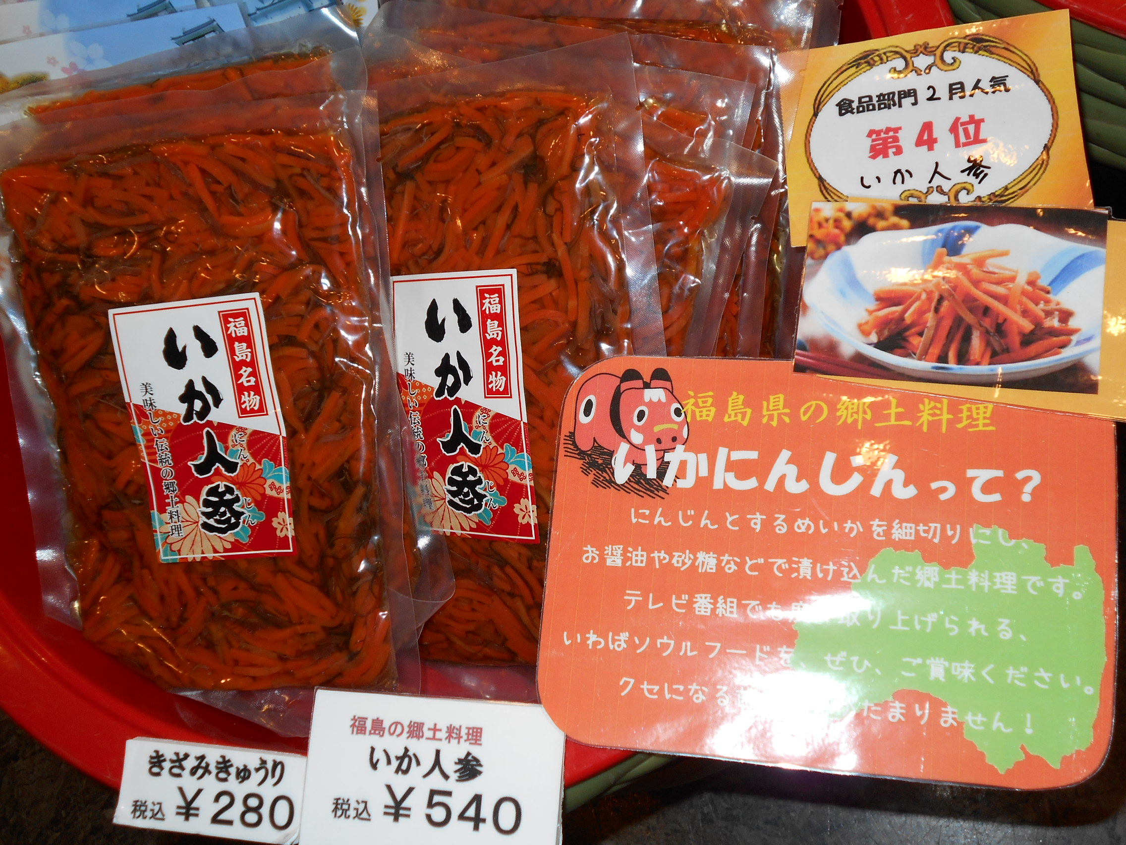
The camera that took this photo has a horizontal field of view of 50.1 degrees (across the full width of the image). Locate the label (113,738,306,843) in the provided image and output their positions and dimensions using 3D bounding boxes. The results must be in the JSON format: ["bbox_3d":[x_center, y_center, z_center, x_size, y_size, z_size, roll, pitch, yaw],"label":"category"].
[{"bbox_3d":[-0.144,0.150,0.490,0.083,0.004,0.036,0,75,16],"label":"label"}]

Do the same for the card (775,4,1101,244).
[{"bbox_3d":[0.136,-0.109,0.447,0.106,0.004,0.080,-5,76,13],"label":"card"}]

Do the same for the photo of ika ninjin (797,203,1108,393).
[{"bbox_3d":[0.138,-0.046,0.432,0.103,0.004,0.067,5,77,16],"label":"photo of ika ninjin"}]

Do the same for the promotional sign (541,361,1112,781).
[{"bbox_3d":[0.093,0.049,0.440,0.203,0.005,0.148,2,78,13],"label":"promotional sign"}]

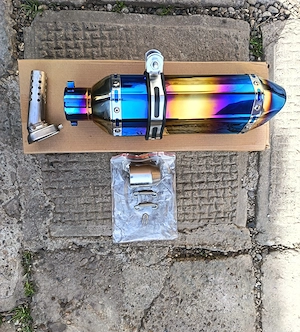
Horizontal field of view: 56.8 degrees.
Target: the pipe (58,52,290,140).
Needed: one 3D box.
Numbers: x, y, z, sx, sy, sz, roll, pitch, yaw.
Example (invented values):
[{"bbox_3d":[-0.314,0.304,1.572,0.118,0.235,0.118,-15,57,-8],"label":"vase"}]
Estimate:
[{"bbox_3d":[0.046,-0.118,0.469,0.372,0.102,0.144,-1,93,-5],"label":"pipe"}]

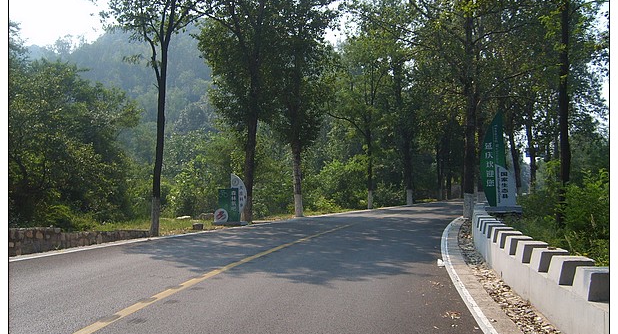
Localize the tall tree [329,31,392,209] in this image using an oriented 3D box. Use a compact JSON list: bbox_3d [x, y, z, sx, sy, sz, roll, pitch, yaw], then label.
[{"bbox_3d":[3.150,-2.850,38.200,3.900,10.800,3.900,0,-2,0],"label":"tall tree"}]

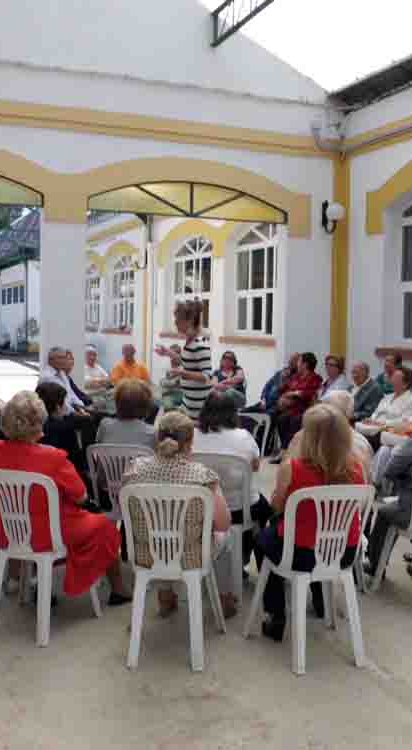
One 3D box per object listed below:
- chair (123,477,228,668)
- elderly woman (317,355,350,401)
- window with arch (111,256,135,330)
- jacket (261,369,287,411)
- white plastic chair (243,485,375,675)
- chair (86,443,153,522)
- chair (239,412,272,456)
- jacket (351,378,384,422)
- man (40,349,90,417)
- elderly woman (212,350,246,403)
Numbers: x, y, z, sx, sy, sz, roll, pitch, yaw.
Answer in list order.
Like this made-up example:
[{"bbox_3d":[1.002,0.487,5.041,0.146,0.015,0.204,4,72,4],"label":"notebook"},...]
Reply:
[{"bbox_3d":[-0.169,0.911,3.641,0.480,0.850,0.500,0,4,5],"label":"chair"},{"bbox_3d":[1.259,0.402,7.813,0.500,1.210,0.800,4,6,40],"label":"elderly woman"},{"bbox_3d":[-2.163,-2.141,19.685,0.120,2.050,2.150,-2,5,-25],"label":"window with arch"},{"bbox_3d":[0.832,0.178,8.761,0.420,0.570,0.500,-1,5,-22],"label":"jacket"},{"bbox_3d":[0.504,0.914,3.633,0.480,0.850,0.500,-1,4,-18],"label":"white plastic chair"},{"bbox_3d":[-0.472,0.829,4.753,0.480,0.850,0.500,1,4,8],"label":"chair"},{"bbox_3d":[0.650,0.486,8.745,0.520,0.835,0.470,-1,5,-20],"label":"chair"},{"bbox_3d":[1.512,0.326,7.147,0.420,0.560,0.500,-3,6,-40],"label":"jacket"},{"bbox_3d":[-1.331,0.374,7.660,0.850,1.280,0.550,2,5,22],"label":"man"},{"bbox_3d":[0.249,0.304,9.159,0.500,1.170,0.800,2,5,17],"label":"elderly woman"}]

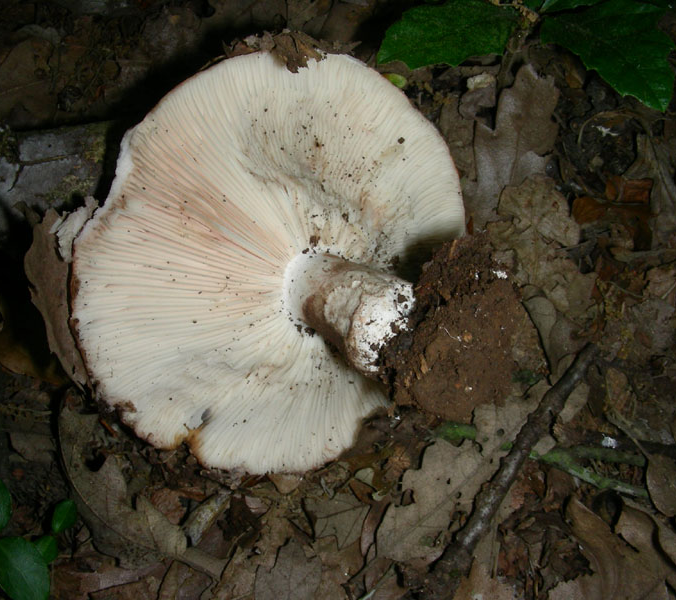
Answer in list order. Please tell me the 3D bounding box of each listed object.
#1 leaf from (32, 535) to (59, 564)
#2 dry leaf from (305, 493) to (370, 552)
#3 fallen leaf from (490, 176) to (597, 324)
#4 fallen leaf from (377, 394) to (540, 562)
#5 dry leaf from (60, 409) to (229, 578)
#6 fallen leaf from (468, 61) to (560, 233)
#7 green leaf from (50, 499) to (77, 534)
[{"bbox_3d":[-0.118,0.099,0.352,0.012,0.006,0.012,20,66,9],"label":"leaf"},{"bbox_3d":[0.002,0.093,0.373,0.028,0.008,0.025,-14,65,-7],"label":"dry leaf"},{"bbox_3d":[0.099,-0.025,0.428,0.045,0.012,0.083,-7,64,-4],"label":"fallen leaf"},{"bbox_3d":[0.055,0.076,0.379,0.102,0.012,0.041,-41,71,-18],"label":"fallen leaf"},{"bbox_3d":[-0.091,0.085,0.372,0.105,0.016,0.039,40,70,18],"label":"dry leaf"},{"bbox_3d":[0.087,-0.080,0.453,0.043,0.014,0.111,16,65,8],"label":"fallen leaf"},{"bbox_3d":[-0.112,0.087,0.355,0.010,0.006,0.015,18,65,8],"label":"green leaf"}]

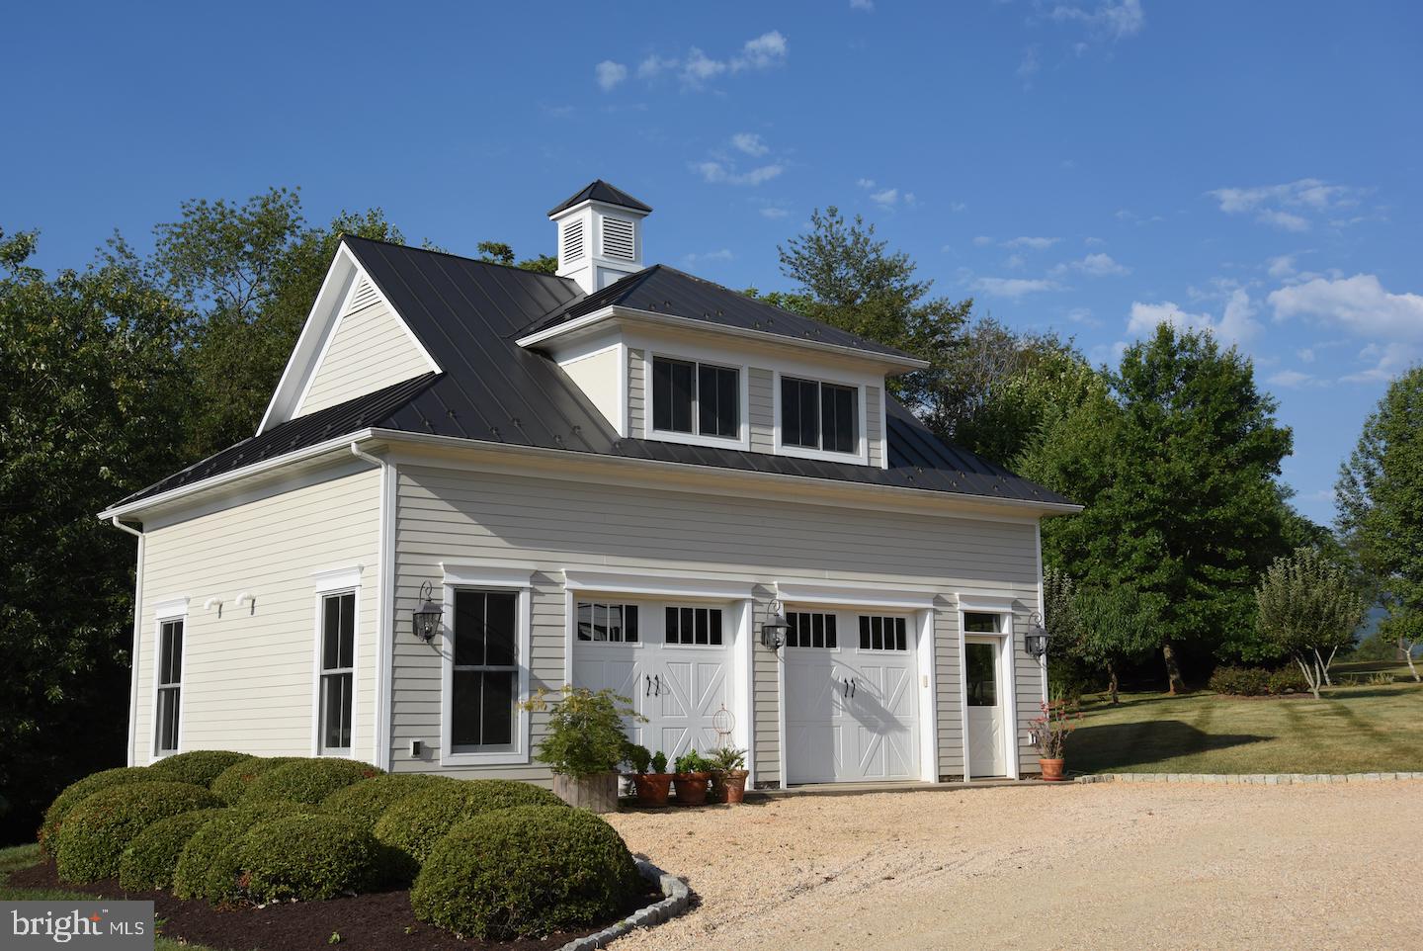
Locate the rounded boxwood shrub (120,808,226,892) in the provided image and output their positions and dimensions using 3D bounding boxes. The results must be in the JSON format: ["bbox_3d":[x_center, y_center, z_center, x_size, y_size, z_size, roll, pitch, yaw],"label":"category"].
[{"bbox_3d":[-3.699,2.544,12.100,0.970,0.520,0.970,6,-11,-37],"label":"rounded boxwood shrub"}]

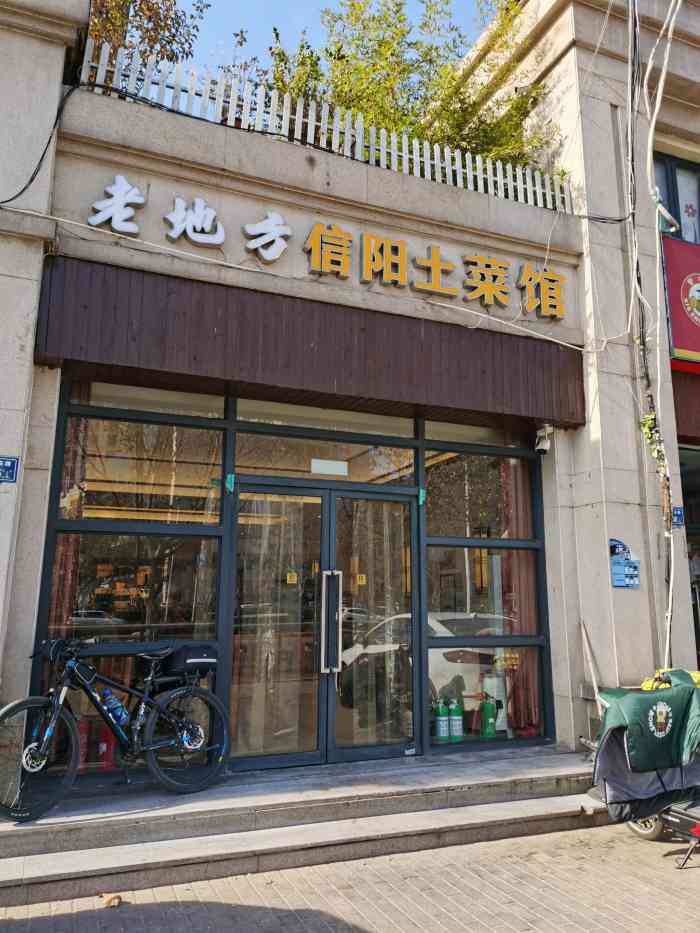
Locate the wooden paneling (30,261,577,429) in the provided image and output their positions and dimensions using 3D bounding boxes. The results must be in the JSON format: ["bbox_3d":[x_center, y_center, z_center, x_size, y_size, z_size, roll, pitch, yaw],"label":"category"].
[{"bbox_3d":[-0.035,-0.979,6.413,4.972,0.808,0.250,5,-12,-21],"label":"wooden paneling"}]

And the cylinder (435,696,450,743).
[{"bbox_3d":[0.855,2.351,6.723,0.130,0.424,0.130,0,-11,0],"label":"cylinder"}]

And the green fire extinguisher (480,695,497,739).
[{"bbox_3d":[1.319,2.409,6.931,0.145,0.446,0.145,1,-12,-6],"label":"green fire extinguisher"}]

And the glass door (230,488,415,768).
[{"bbox_3d":[-0.188,1.322,6.166,1.625,2.233,0.080,5,-12,-21],"label":"glass door"}]

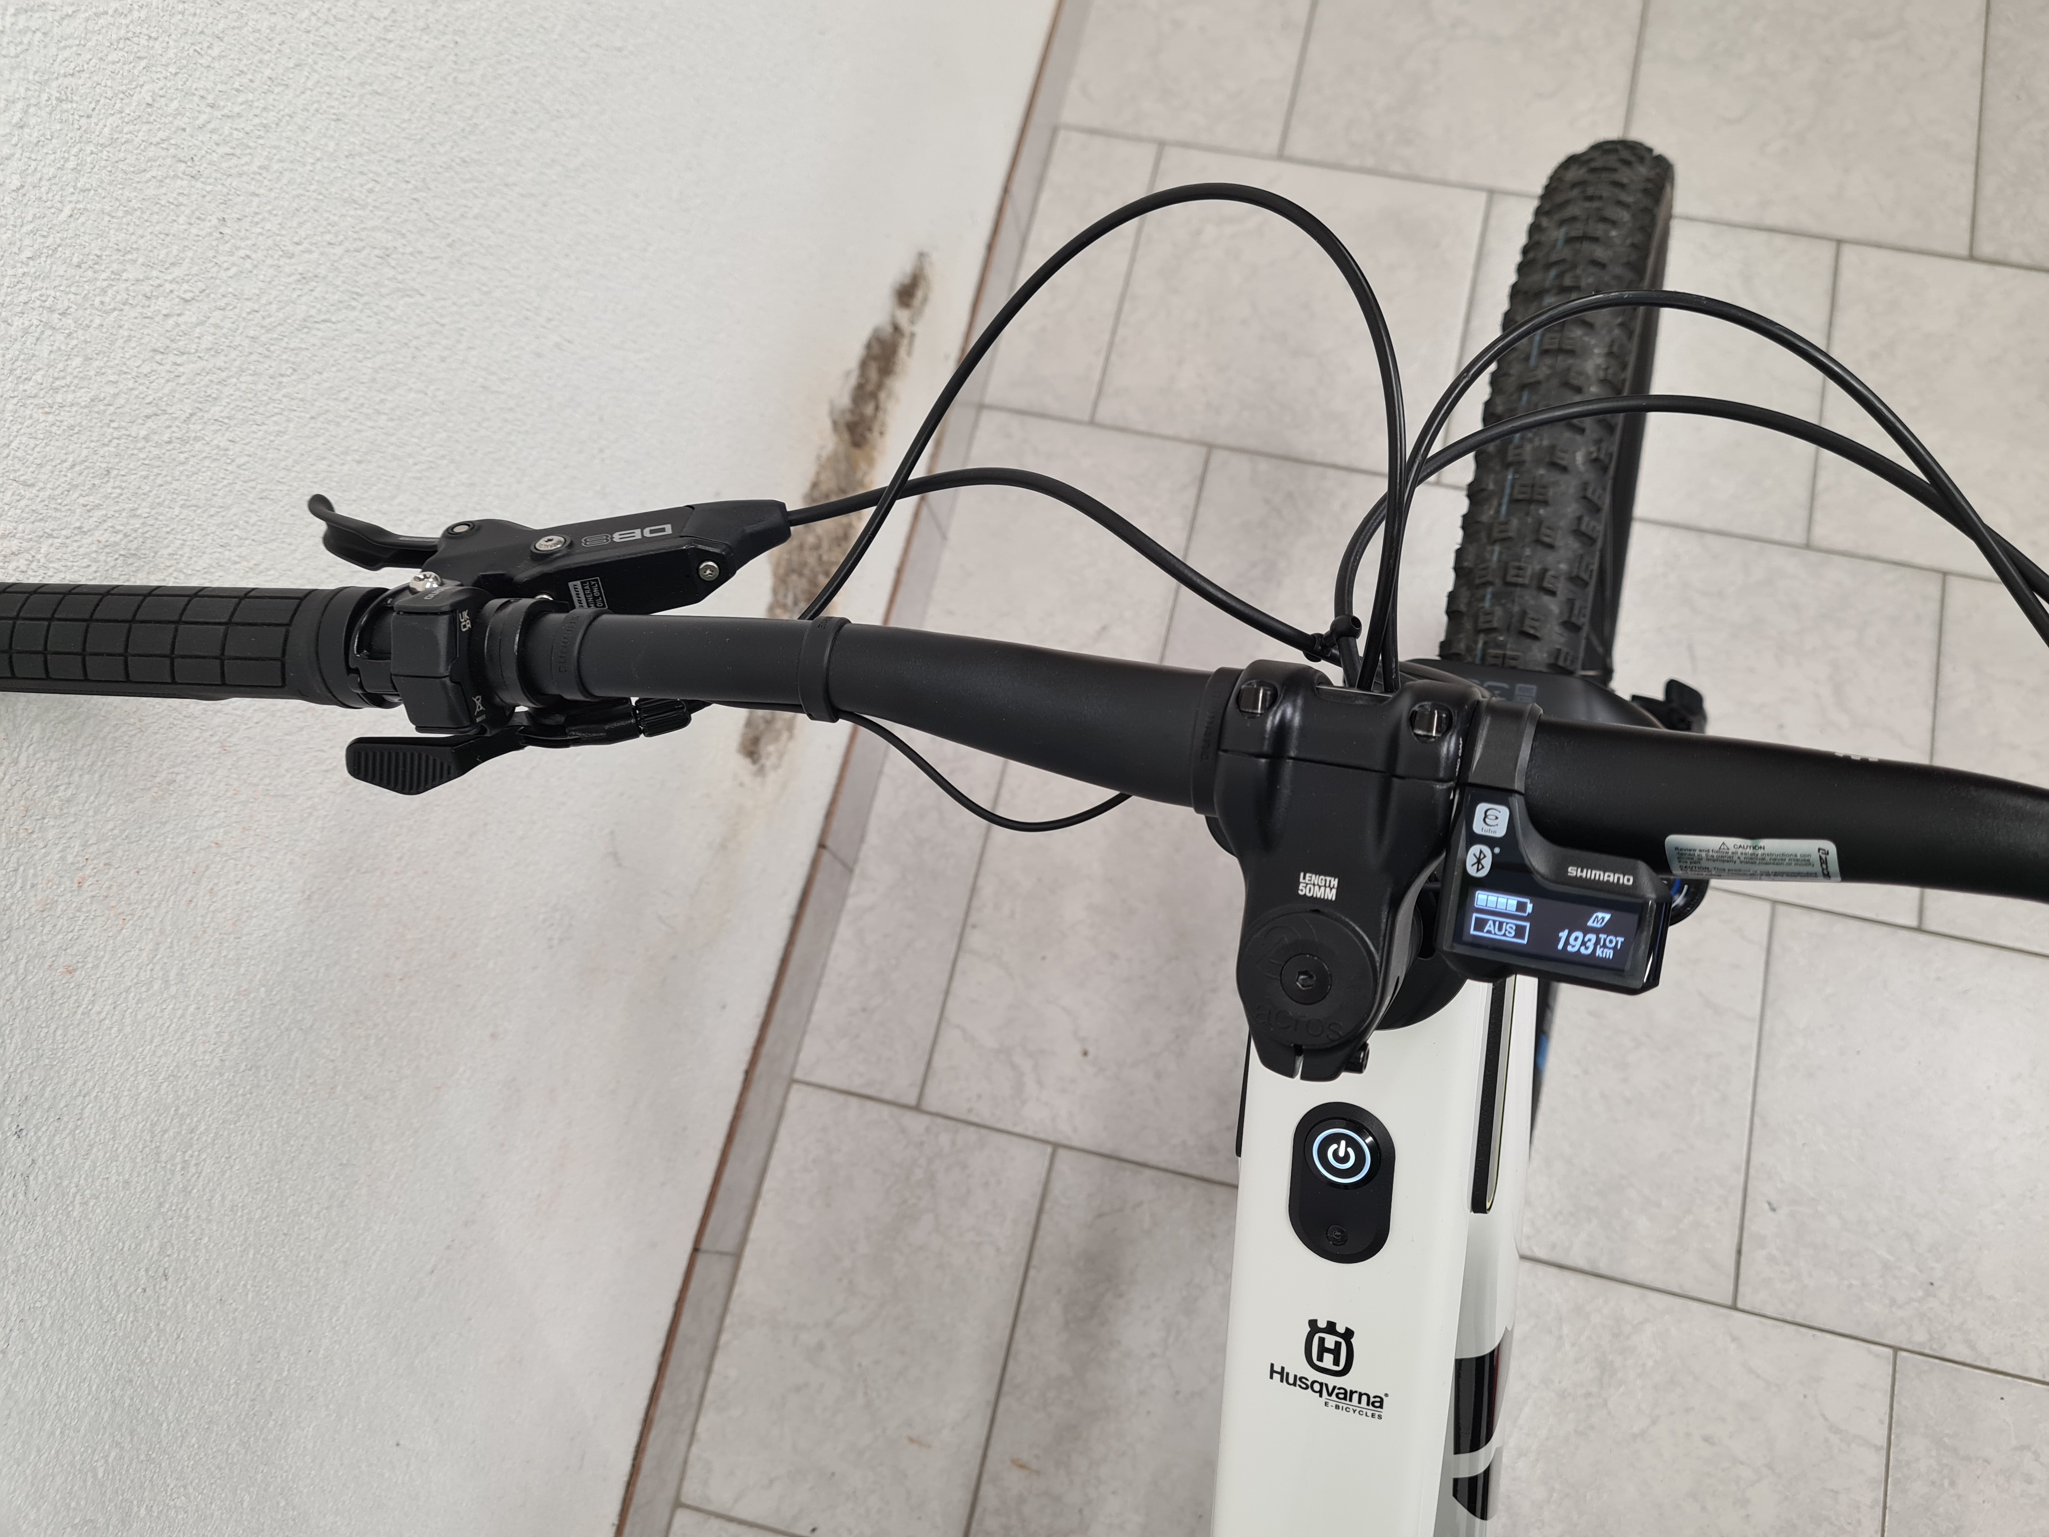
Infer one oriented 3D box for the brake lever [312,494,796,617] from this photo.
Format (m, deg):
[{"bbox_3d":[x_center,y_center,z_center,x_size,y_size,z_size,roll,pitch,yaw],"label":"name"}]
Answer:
[{"bbox_3d":[-0.150,-0.058,0.452,0.161,0.029,0.070,1,36,5],"label":"brake lever"}]

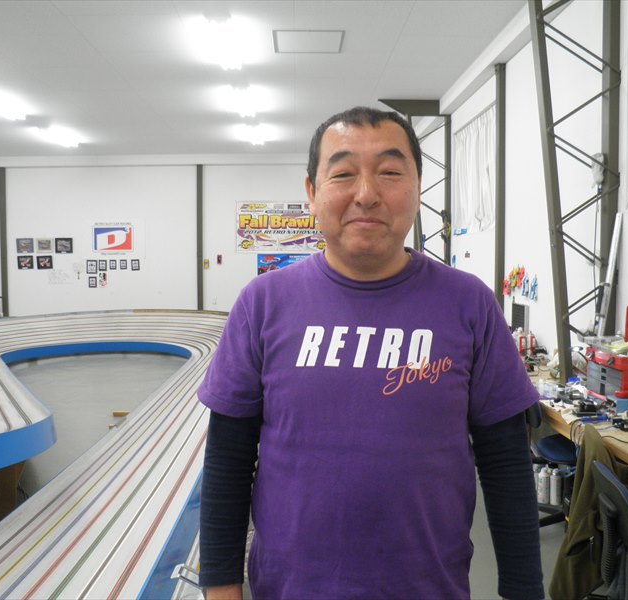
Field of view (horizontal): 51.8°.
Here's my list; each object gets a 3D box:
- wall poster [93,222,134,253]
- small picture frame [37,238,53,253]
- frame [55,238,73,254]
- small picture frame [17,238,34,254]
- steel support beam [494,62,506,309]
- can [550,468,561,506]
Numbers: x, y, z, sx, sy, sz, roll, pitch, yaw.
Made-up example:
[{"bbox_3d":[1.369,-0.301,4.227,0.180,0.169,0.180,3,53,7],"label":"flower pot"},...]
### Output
[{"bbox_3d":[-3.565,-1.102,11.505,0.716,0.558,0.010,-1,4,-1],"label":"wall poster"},{"bbox_3d":[-4.783,-0.957,11.489,0.290,0.273,0.020,-1,4,-1],"label":"small picture frame"},{"bbox_3d":[-4.442,-0.958,11.495,0.298,0.272,0.020,-1,4,-1],"label":"frame"},{"bbox_3d":[-5.125,-0.958,11.483,0.295,0.269,0.020,-1,4,-1],"label":"small picture frame"},{"bbox_3d":[1.628,-0.480,5.652,0.057,3.058,0.100,-1,4,-1],"label":"steel support beam"},{"bbox_3d":[1.393,1.078,3.723,0.063,0.214,0.063,-1,4,0],"label":"can"}]

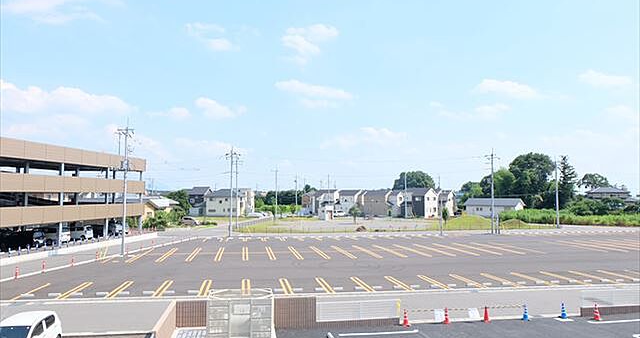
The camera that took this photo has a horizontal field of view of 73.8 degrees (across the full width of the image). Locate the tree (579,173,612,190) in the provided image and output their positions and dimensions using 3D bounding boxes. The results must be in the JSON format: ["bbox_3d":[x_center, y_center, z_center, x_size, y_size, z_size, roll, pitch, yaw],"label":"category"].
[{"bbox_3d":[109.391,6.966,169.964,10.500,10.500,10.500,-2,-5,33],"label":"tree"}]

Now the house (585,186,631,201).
[{"bbox_3d":[106.641,10.596,157.697,14.500,7.400,9.500,-3,-5,38],"label":"house"}]

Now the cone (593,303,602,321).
[{"bbox_3d":[12.235,6.300,18.800,0.380,0.700,0.380,-2,-4,33],"label":"cone"}]

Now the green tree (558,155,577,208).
[{"bbox_3d":[69.591,4.897,119.410,5.347,17.995,5.347,-2,-4,30],"label":"green tree"}]

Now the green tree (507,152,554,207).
[{"bbox_3d":[62.432,4.670,125.372,13.888,19.132,13.888,-1,-4,26],"label":"green tree"}]

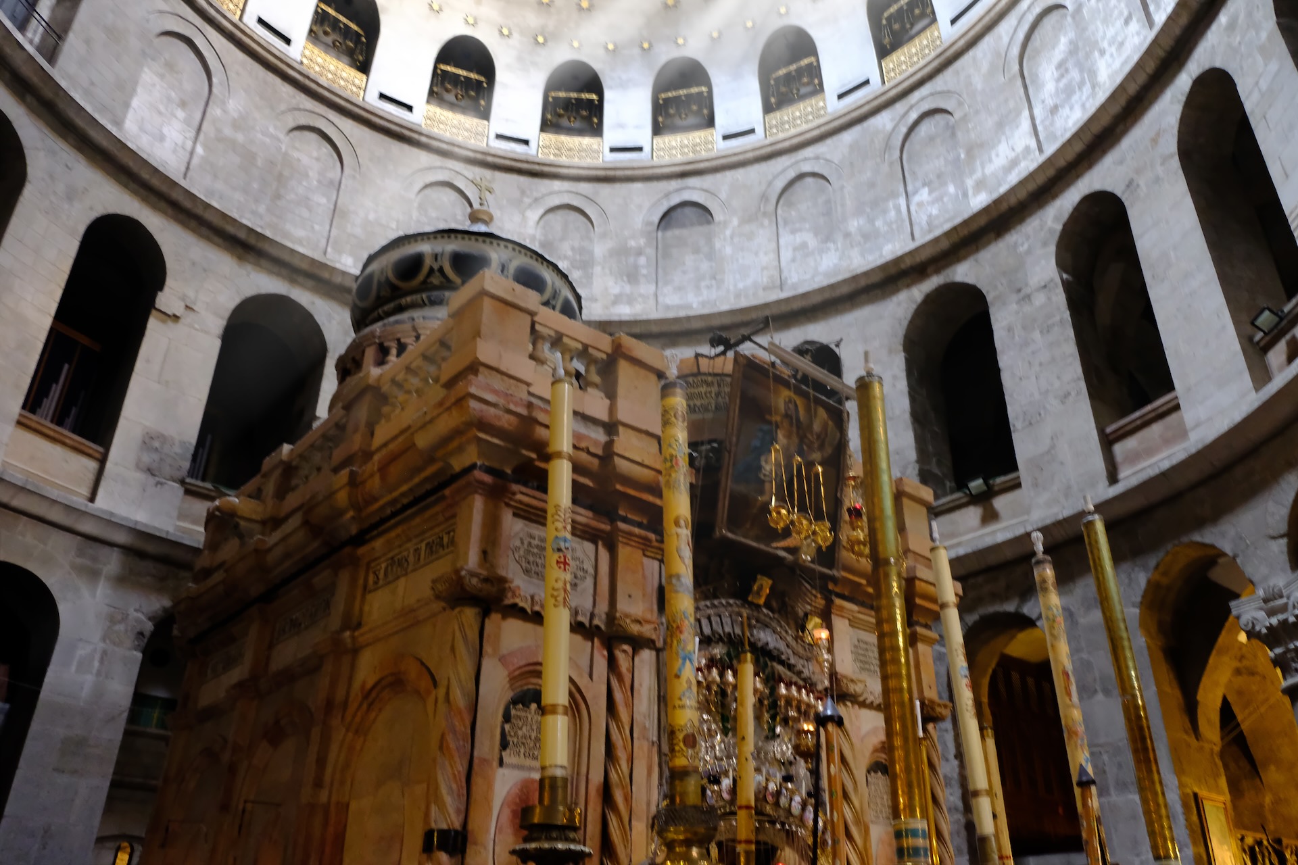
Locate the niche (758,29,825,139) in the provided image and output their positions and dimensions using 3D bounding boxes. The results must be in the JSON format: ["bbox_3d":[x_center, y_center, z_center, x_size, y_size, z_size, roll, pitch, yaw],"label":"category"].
[{"bbox_3d":[4.147,-9.781,27.374,1.746,3.941,0.750,-14,-31,26],"label":"niche"}]

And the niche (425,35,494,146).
[{"bbox_3d":[-5.422,-9.661,27.789,1.746,3.941,0.750,12,-30,-21],"label":"niche"}]

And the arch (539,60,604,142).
[{"bbox_3d":[-2.220,-9.537,28.569,1.760,3.245,0.700,4,-28,-5],"label":"arch"}]

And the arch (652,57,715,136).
[{"bbox_3d":[1.078,-9.714,28.525,1.782,3.054,0.600,-5,-28,10],"label":"arch"}]

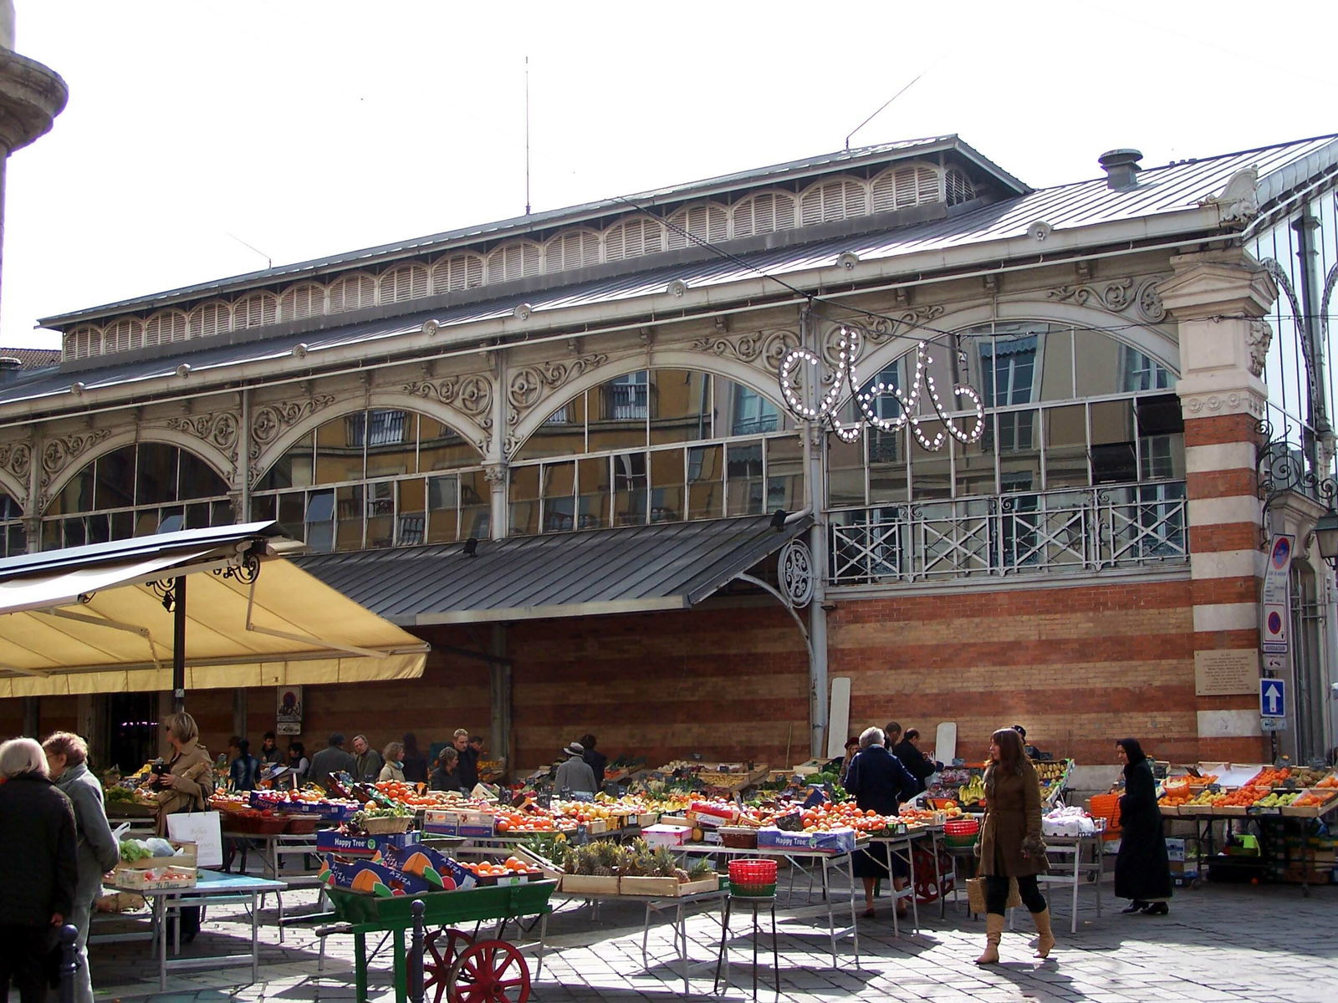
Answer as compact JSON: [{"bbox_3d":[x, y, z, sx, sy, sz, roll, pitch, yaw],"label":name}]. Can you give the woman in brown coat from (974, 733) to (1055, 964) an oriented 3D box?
[{"bbox_3d":[2.541,2.508,13.618,0.550,1.670,0.500,4,-10,-27],"label":"woman in brown coat"}]

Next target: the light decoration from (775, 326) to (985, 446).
[{"bbox_3d":[2.368,-1.220,20.141,3.328,1.183,0.150,7,-11,-41],"label":"light decoration"}]

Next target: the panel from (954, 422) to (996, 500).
[{"bbox_3d":[4.373,-0.601,26.552,0.640,1.135,0.050,-6,-10,32],"label":"panel"}]

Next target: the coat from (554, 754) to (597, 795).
[{"bbox_3d":[-1.037,3.224,20.540,0.480,0.850,0.320,-1,-8,3],"label":"coat"}]

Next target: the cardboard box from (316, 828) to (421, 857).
[{"bbox_3d":[-2.054,2.344,12.729,0.600,0.155,0.390,-3,-8,16],"label":"cardboard box"}]

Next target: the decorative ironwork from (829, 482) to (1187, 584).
[{"bbox_3d":[4.807,0.495,27.034,5.553,1.114,0.100,-5,-10,32],"label":"decorative ironwork"}]

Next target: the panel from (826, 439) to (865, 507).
[{"bbox_3d":[2.631,-0.446,27.647,0.643,1.103,0.050,-6,-10,32],"label":"panel"}]

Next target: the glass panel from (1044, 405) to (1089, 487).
[{"bbox_3d":[5.484,-0.744,25.591,0.631,1.077,0.050,-5,-9,32],"label":"glass panel"}]

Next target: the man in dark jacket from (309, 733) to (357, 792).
[{"bbox_3d":[-3.840,3.525,21.181,0.550,1.750,0.380,-2,-8,10],"label":"man in dark jacket"}]

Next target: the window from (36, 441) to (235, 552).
[{"bbox_3d":[-10.368,0.106,35.901,5.316,2.487,0.150,-6,-10,32],"label":"window"}]

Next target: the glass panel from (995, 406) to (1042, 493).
[{"bbox_3d":[5.127,-0.740,27.181,0.658,1.197,0.040,-5,-10,32],"label":"glass panel"}]

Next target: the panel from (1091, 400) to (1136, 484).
[{"bbox_3d":[6.053,-0.797,25.230,0.627,1.105,0.050,-5,-9,32],"label":"panel"}]

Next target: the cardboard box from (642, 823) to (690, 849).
[{"bbox_3d":[-0.007,2.570,14.174,0.310,0.120,0.400,-2,-8,14],"label":"cardboard box"}]

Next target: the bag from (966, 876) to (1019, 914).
[{"bbox_3d":[2.353,2.853,13.450,0.390,0.310,0.160,5,-10,-35],"label":"bag"}]

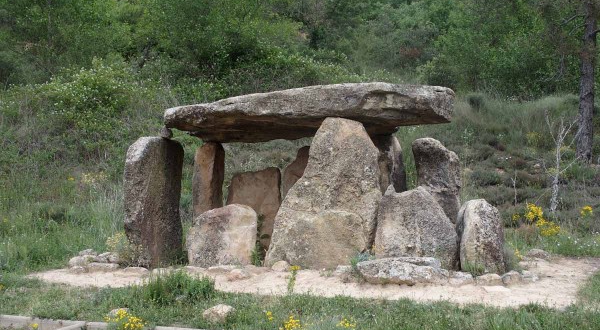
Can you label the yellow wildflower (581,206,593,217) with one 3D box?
[{"bbox_3d":[5.058,0.821,15.300,0.200,0.170,0.180,0,0,0],"label":"yellow wildflower"}]

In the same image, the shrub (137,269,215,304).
[{"bbox_3d":[-1.365,1.337,9.500,0.880,0.330,0.600,0,0,0],"label":"shrub"}]

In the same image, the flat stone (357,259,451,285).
[{"bbox_3d":[1.302,1.333,10.900,1.170,0.260,0.650,0,0,0],"label":"flat stone"}]

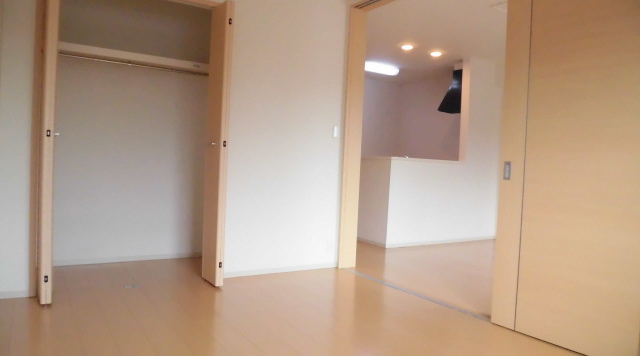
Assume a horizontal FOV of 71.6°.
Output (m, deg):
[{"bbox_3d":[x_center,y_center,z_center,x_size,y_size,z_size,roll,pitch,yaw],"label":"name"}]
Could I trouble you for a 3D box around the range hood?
[{"bbox_3d":[2.063,-1.233,6.185,0.580,0.590,0.530,2,2,-33],"label":"range hood"}]

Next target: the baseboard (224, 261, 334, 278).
[{"bbox_3d":[-0.286,0.766,3.668,1.060,0.050,0.013,2,2,-33],"label":"baseboard"}]

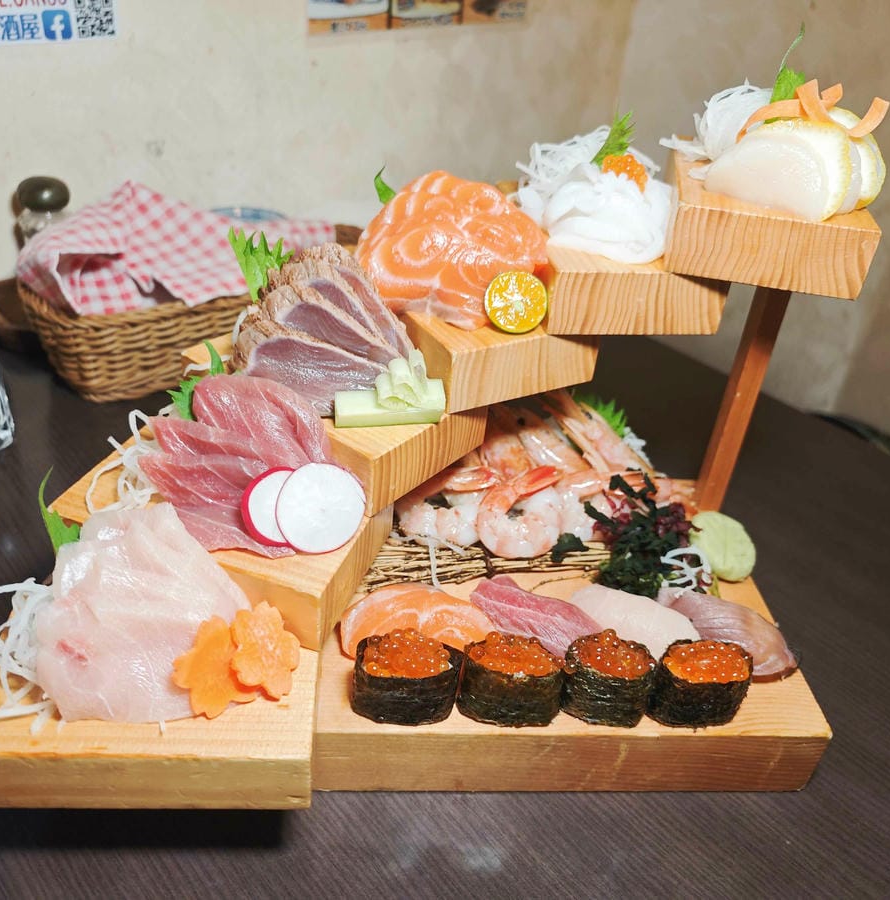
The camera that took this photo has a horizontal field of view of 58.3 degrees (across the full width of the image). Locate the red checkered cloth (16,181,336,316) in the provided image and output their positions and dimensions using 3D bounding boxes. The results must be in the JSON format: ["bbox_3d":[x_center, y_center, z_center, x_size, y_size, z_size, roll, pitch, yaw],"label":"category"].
[{"bbox_3d":[-0.219,-0.192,0.715,0.301,0.075,0.153,-20,40,-34],"label":"red checkered cloth"}]

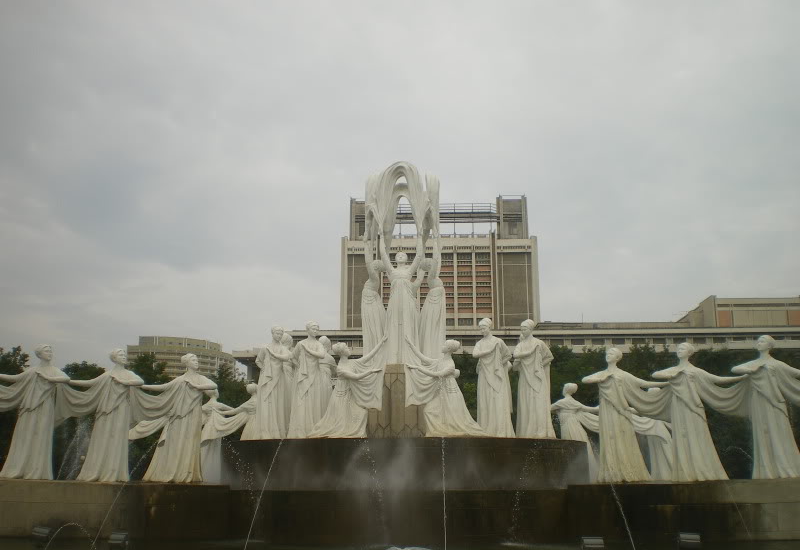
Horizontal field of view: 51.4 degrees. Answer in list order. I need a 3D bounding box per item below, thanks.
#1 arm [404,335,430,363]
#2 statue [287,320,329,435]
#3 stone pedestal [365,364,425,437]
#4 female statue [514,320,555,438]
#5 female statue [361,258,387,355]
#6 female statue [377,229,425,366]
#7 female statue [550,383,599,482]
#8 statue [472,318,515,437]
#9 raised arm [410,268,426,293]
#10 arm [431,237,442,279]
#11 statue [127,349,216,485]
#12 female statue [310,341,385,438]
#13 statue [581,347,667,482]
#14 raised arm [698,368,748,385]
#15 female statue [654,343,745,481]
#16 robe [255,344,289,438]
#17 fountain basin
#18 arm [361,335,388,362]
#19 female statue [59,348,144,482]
[{"bbox_3d":[0.477,2.029,22.677,0.250,0.937,0.220,-40,-11,-10],"label":"arm"},{"bbox_3d":[-2.573,2.977,23.168,0.912,3.204,0.900,4,-15,-17],"label":"statue"},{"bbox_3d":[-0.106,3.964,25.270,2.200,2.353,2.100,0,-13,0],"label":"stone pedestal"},{"bbox_3d":[3.680,2.886,22.778,0.799,3.231,0.900,-5,-15,19],"label":"female statue"},{"bbox_3d":[-0.808,0.966,25.372,0.750,3.243,0.750,-12,-19,40],"label":"female statue"},{"bbox_3d":[0.045,0.730,25.892,1.377,4.112,1.000,0,-14,0],"label":"female statue"},{"bbox_3d":[5.988,5.183,27.755,1.800,3.200,1.050,8,-15,-29],"label":"female statue"},{"bbox_3d":[2.446,2.694,21.769,1.000,3.200,0.900,-6,-15,24],"label":"statue"},{"bbox_3d":[0.590,0.177,26.649,0.501,0.772,0.350,0,-14,0],"label":"raised arm"},{"bbox_3d":[1.145,-0.515,25.755,0.280,1.350,0.260,11,-18,-36],"label":"arm"},{"bbox_3d":[-5.673,3.531,20.747,1.850,3.200,1.050,7,-15,-27],"label":"statue"},{"bbox_3d":[-1.418,3.224,22.488,1.909,2.388,1.200,1,-14,-5],"label":"female statue"},{"bbox_3d":[5.365,3.326,19.973,1.800,3.200,1.050,-6,-15,24],"label":"statue"},{"bbox_3d":[7.792,2.444,20.040,1.192,0.360,0.320,-7,-16,26],"label":"raised arm"},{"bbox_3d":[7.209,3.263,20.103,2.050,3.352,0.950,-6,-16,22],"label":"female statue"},{"bbox_3d":[-3.596,3.288,23.193,0.786,2.605,0.900,4,-15,-17],"label":"robe"},{"bbox_3d":[0.153,5.866,25.536,10.980,1.222,10.980,0,-13,0],"label":"fountain basin"},{"bbox_3d":[-0.702,2.069,23.085,0.758,0.713,0.450,0,-14,0],"label":"arm"},{"bbox_3d":[-7.236,3.372,20.168,1.800,3.200,1.050,7,-15,-27],"label":"female statue"}]

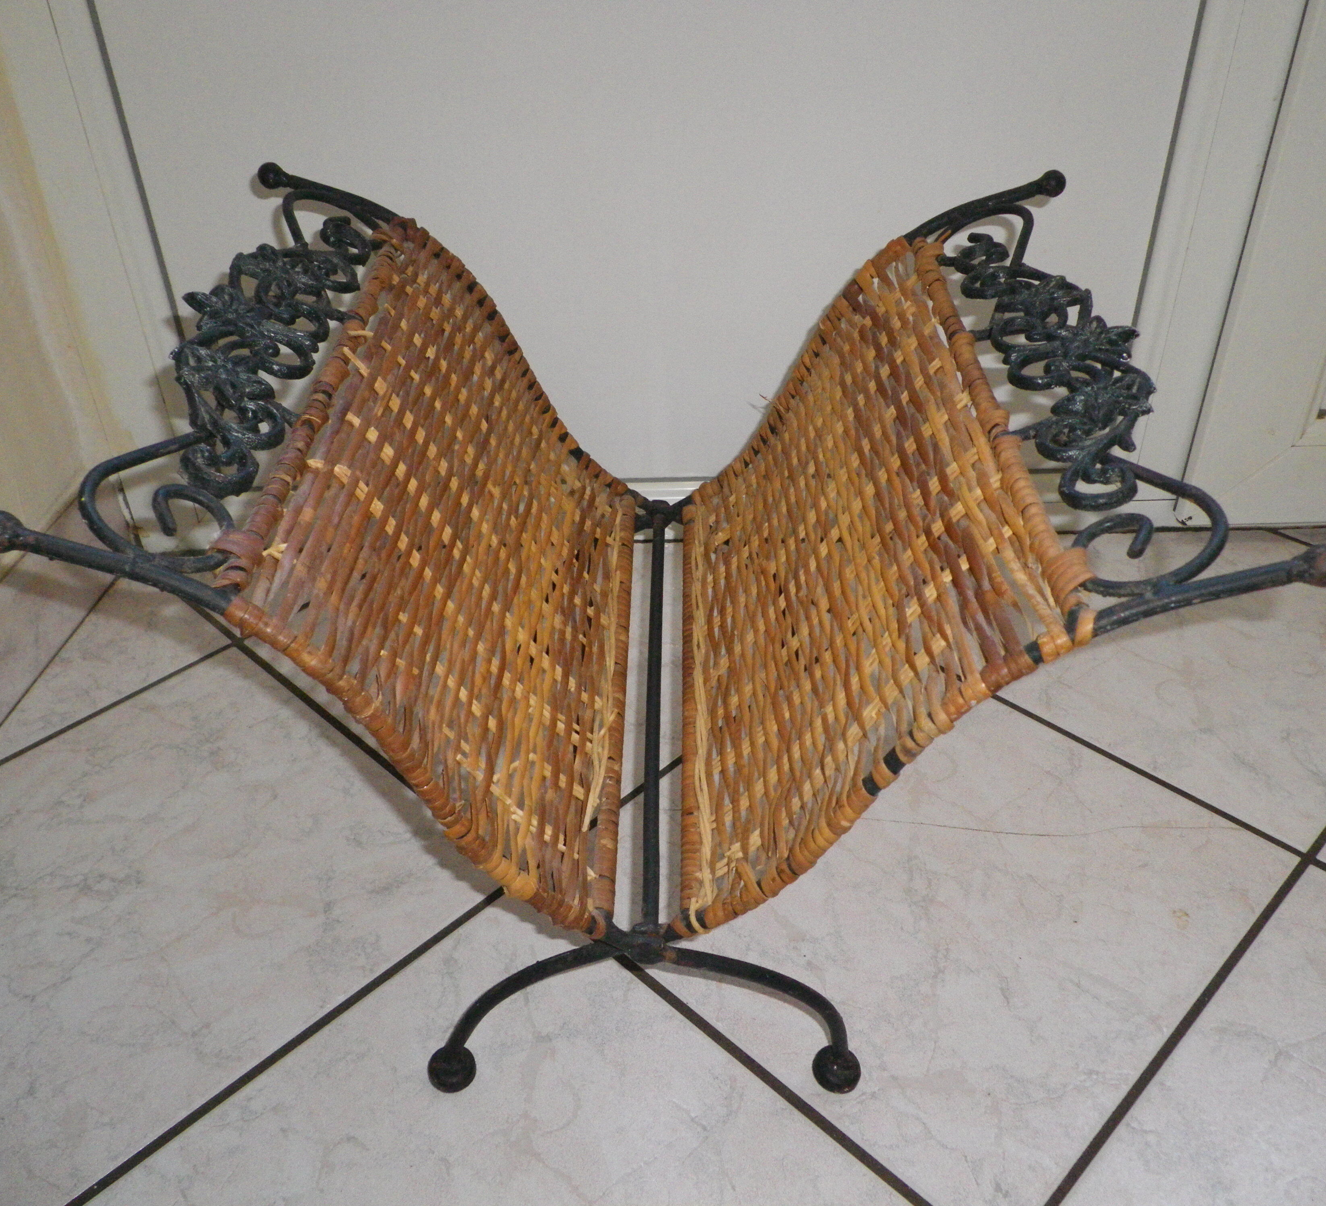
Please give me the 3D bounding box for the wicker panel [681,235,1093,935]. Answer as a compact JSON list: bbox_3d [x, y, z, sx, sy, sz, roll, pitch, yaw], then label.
[{"bbox_3d":[0.083,-0.032,0.692,0.036,0.238,0.384,31,31,-20],"label":"wicker panel"}]

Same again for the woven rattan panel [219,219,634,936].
[{"bbox_3d":[-0.093,-0.040,0.689,0.036,0.243,0.384,-27,31,20],"label":"woven rattan panel"}]

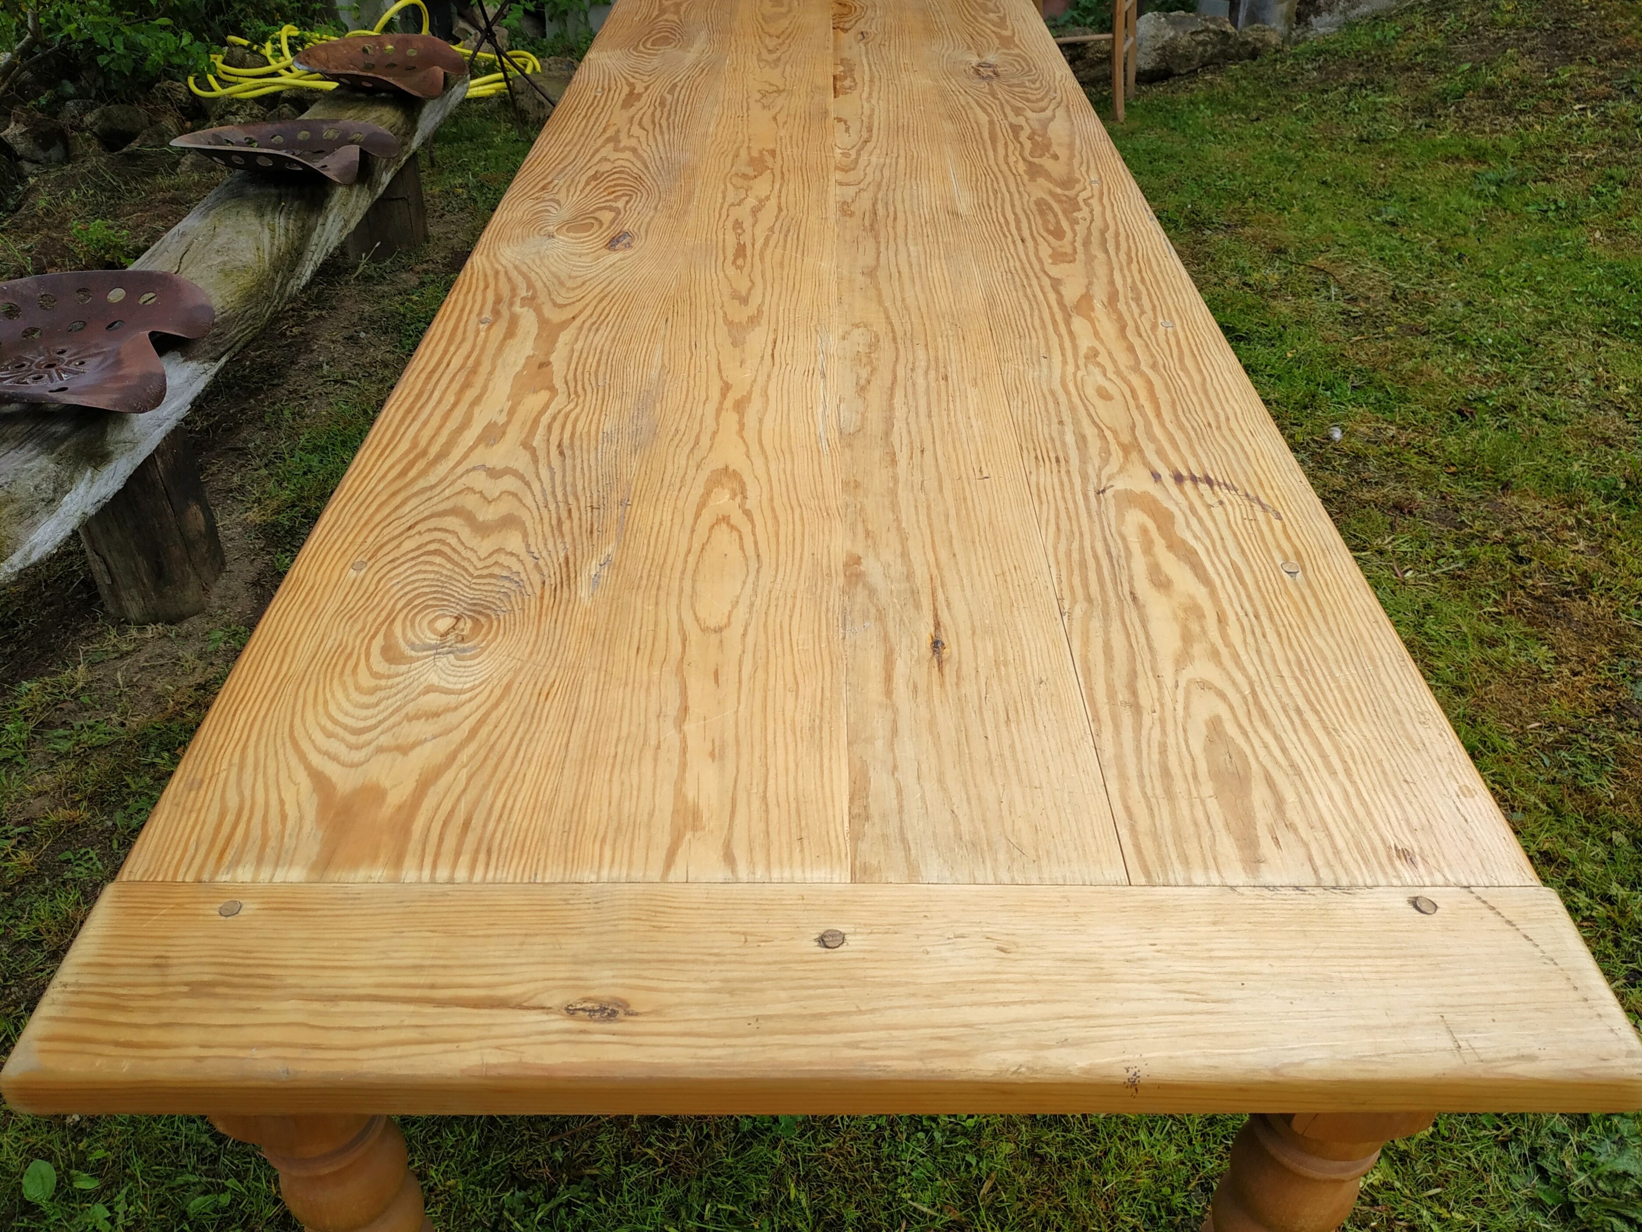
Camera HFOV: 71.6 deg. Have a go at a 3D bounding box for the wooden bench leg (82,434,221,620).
[{"bbox_3d":[-1.183,-0.162,2.003,0.210,0.310,0.210,6,41,-5],"label":"wooden bench leg"}]

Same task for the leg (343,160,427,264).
[{"bbox_3d":[-1.227,-1.172,3.175,0.217,0.305,0.217,3,41,-3],"label":"leg"}]

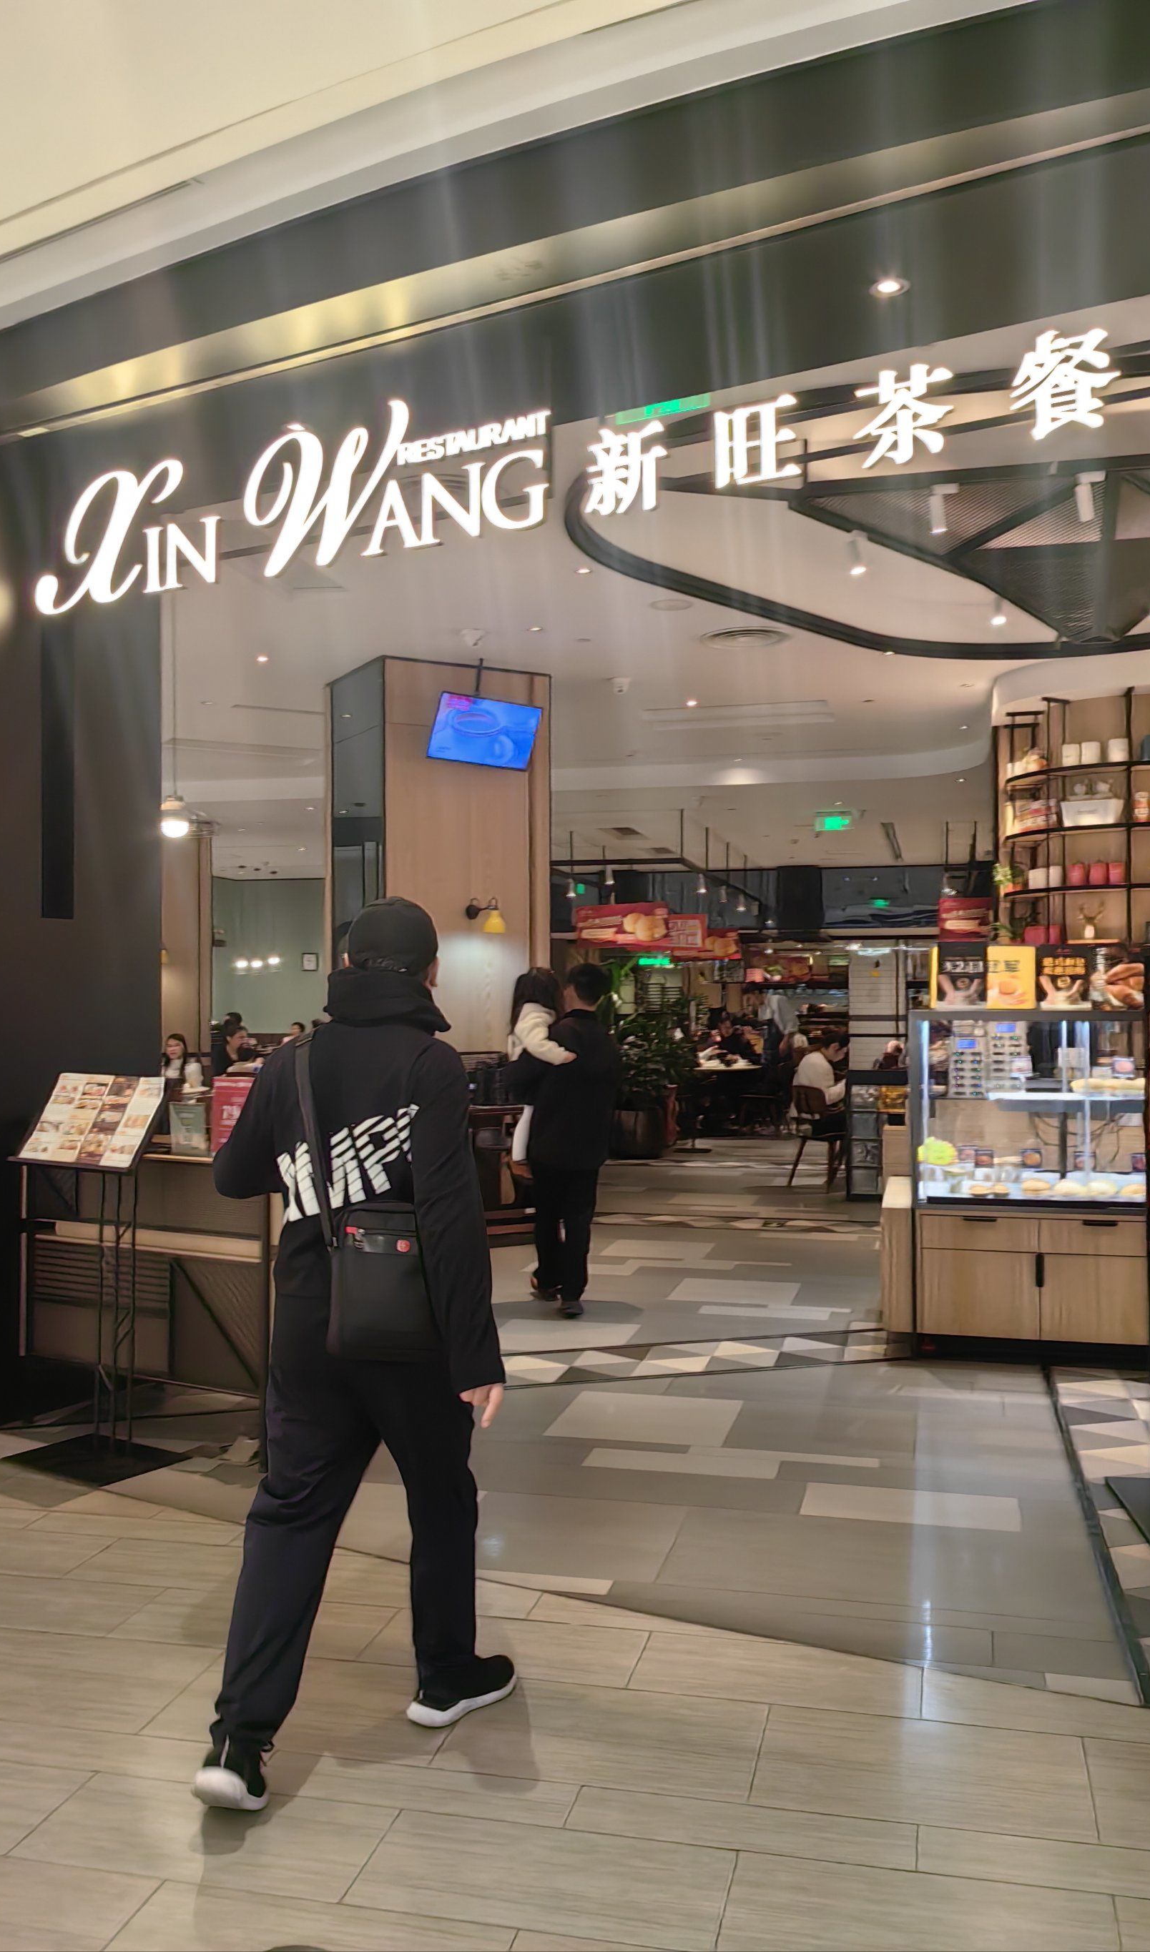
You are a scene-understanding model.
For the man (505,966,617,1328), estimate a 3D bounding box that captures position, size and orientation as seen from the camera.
[{"bbox_3d":[-0.071,0.794,7.671,0.560,1.730,0.500,0,-1,-5],"label":"man"}]

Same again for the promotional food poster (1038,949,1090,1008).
[{"bbox_3d":[2.064,0.003,6.420,0.220,0.265,0.040,0,-1,14],"label":"promotional food poster"}]

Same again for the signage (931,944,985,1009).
[{"bbox_3d":[1.641,0.007,6.500,0.215,0.268,0.040,0,-1,14],"label":"signage"}]

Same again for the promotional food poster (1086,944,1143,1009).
[{"bbox_3d":[2.247,0.006,6.320,0.240,0.280,0.040,0,-1,9],"label":"promotional food poster"}]

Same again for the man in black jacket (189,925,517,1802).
[{"bbox_3d":[-0.421,0.732,3.192,0.560,1.760,0.680,0,-1,26],"label":"man in black jacket"}]

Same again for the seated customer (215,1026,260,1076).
[{"bbox_3d":[-2.621,1.082,11.987,0.700,1.250,0.500,0,-1,26],"label":"seated customer"}]

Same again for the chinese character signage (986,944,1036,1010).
[{"bbox_3d":[1.839,0.006,6.420,0.215,0.280,0.040,0,-1,9],"label":"chinese character signage"}]

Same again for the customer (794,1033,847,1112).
[{"bbox_3d":[2.130,1.105,12.450,0.750,1.250,0.500,1,-1,-30],"label":"customer"}]

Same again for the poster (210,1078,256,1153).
[{"bbox_3d":[-1.147,0.478,5.165,0.205,0.275,0.050,0,-1,25],"label":"poster"}]

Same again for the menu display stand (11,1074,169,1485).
[{"bbox_3d":[-1.640,0.974,5.110,0.590,1.280,0.390,-1,-1,35],"label":"menu display stand"}]

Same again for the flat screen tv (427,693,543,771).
[{"bbox_3d":[-0.570,-1.555,9.750,0.730,0.430,0.070,3,23,-31],"label":"flat screen tv"}]

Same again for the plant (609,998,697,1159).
[{"bbox_3d":[0.729,0.968,14.889,0.950,1.560,0.900,0,-1,0],"label":"plant"}]

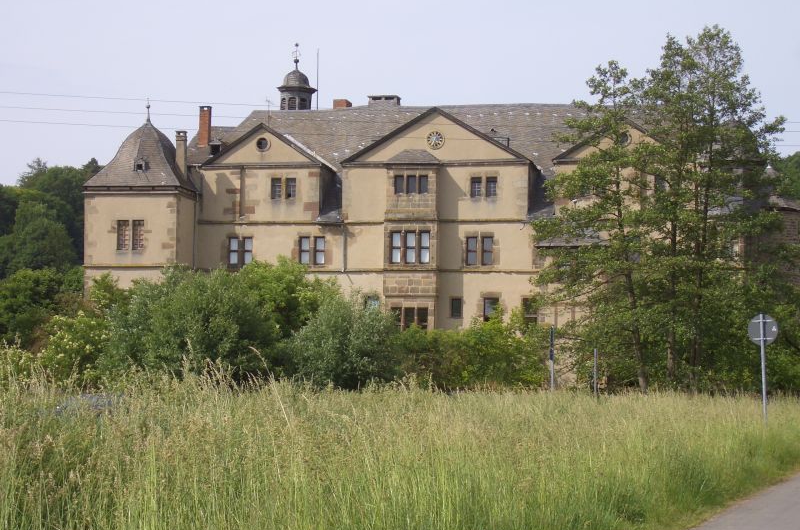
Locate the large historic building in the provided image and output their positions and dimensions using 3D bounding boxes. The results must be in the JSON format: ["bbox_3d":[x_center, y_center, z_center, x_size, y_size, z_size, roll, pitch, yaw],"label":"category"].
[{"bbox_3d":[3.069,-3.816,120.731,45.982,23.200,19.000,0,-3,15],"label":"large historic building"}]

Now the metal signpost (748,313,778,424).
[{"bbox_3d":[7.069,2.124,33.241,0.610,2.350,0.100,-1,-3,24],"label":"metal signpost"}]

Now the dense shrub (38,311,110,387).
[{"bbox_3d":[-10.861,3.037,56.925,2.400,2.979,2.400,0,-3,0],"label":"dense shrub"}]

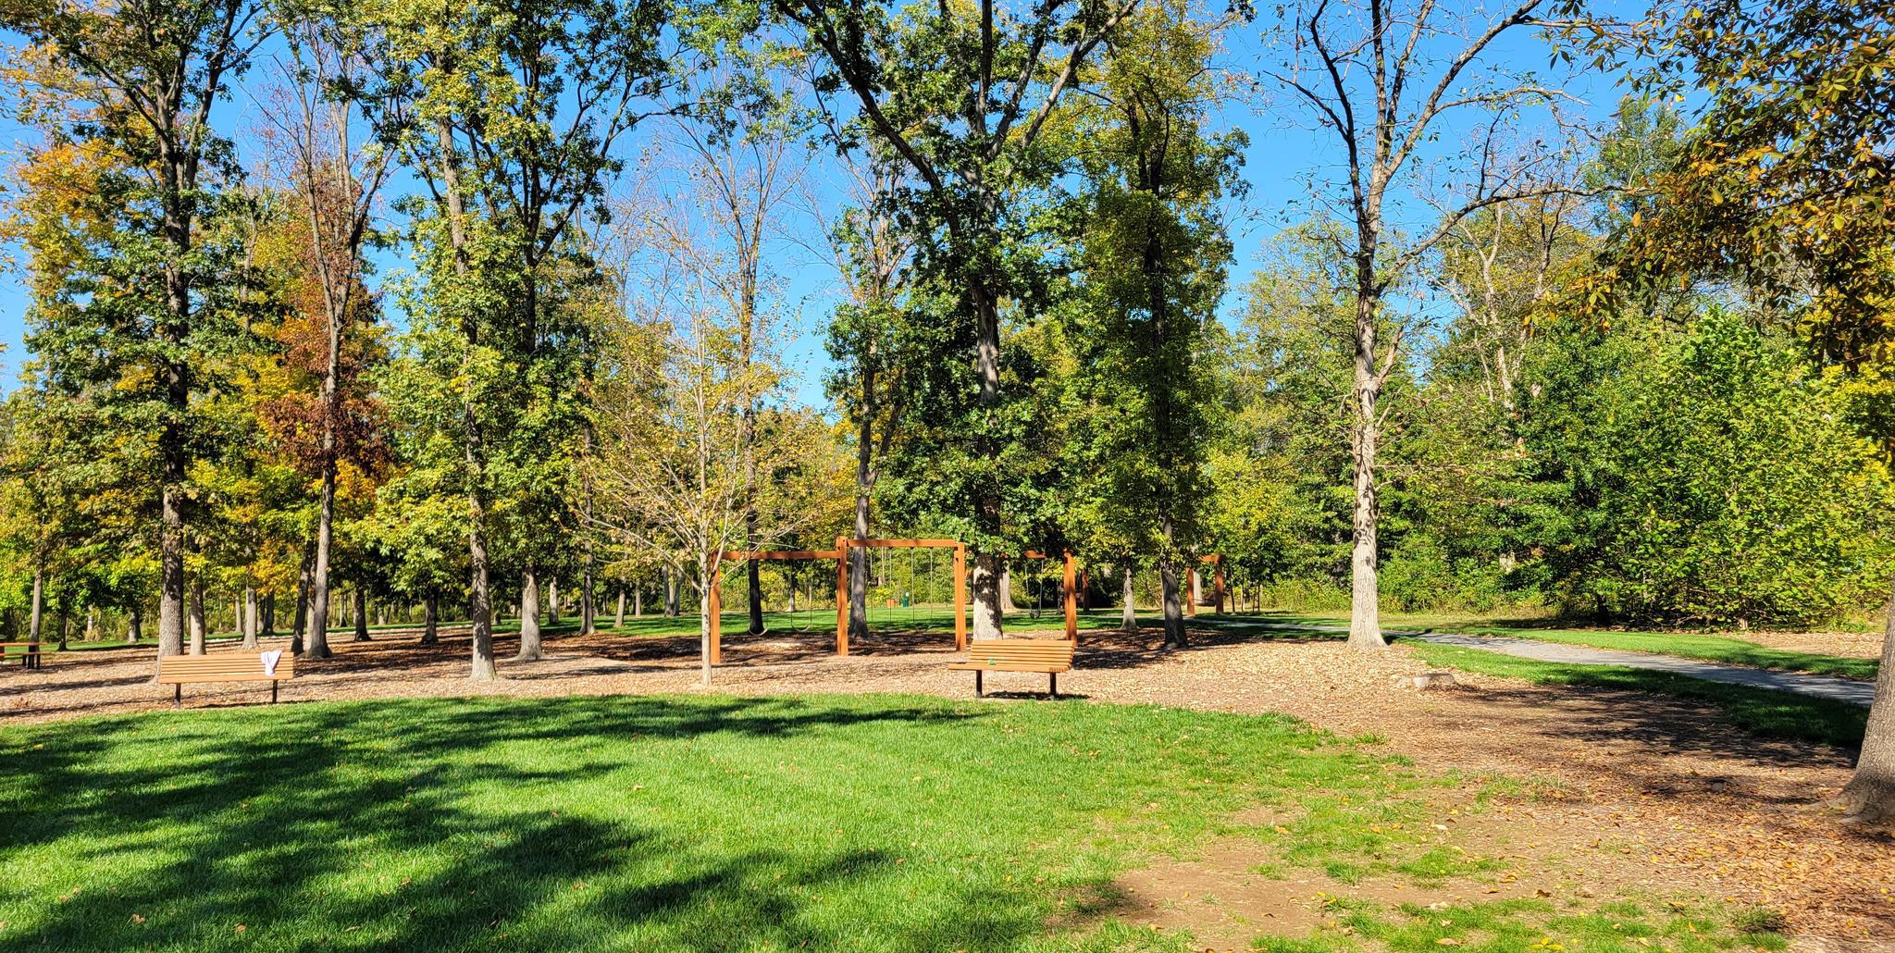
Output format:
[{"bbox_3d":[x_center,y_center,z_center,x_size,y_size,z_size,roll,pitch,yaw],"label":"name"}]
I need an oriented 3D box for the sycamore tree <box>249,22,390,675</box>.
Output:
[{"bbox_3d":[-17.175,-3.969,39.222,3.498,17.850,3.498,1,-5,-24],"label":"sycamore tree"}]

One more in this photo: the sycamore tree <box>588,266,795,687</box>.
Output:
[{"bbox_3d":[-4.439,-0.094,24.597,3.349,7.350,3.349,0,-5,-10],"label":"sycamore tree"}]

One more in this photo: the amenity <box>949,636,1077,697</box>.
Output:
[{"bbox_3d":[0.905,2.723,20.037,1.830,0.810,0.620,-5,-6,40],"label":"amenity"}]

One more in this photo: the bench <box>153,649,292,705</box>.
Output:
[{"bbox_3d":[-11.100,3.152,21.979,1.830,0.810,0.620,1,-5,-26],"label":"bench"}]

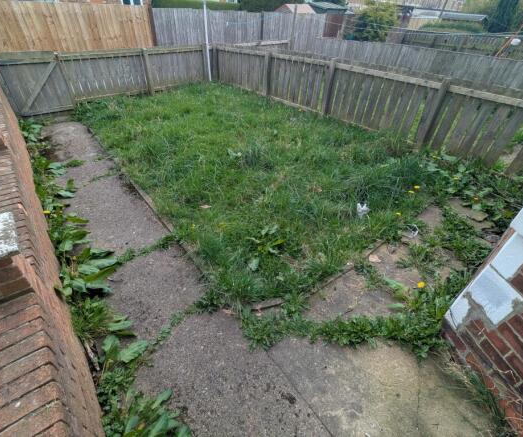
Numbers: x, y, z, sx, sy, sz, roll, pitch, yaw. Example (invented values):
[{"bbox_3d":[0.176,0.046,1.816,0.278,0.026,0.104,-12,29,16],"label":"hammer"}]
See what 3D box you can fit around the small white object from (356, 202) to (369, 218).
[{"bbox_3d":[1.006,-0.080,2.677,0.105,0.120,0.090,2,36,0],"label":"small white object"}]

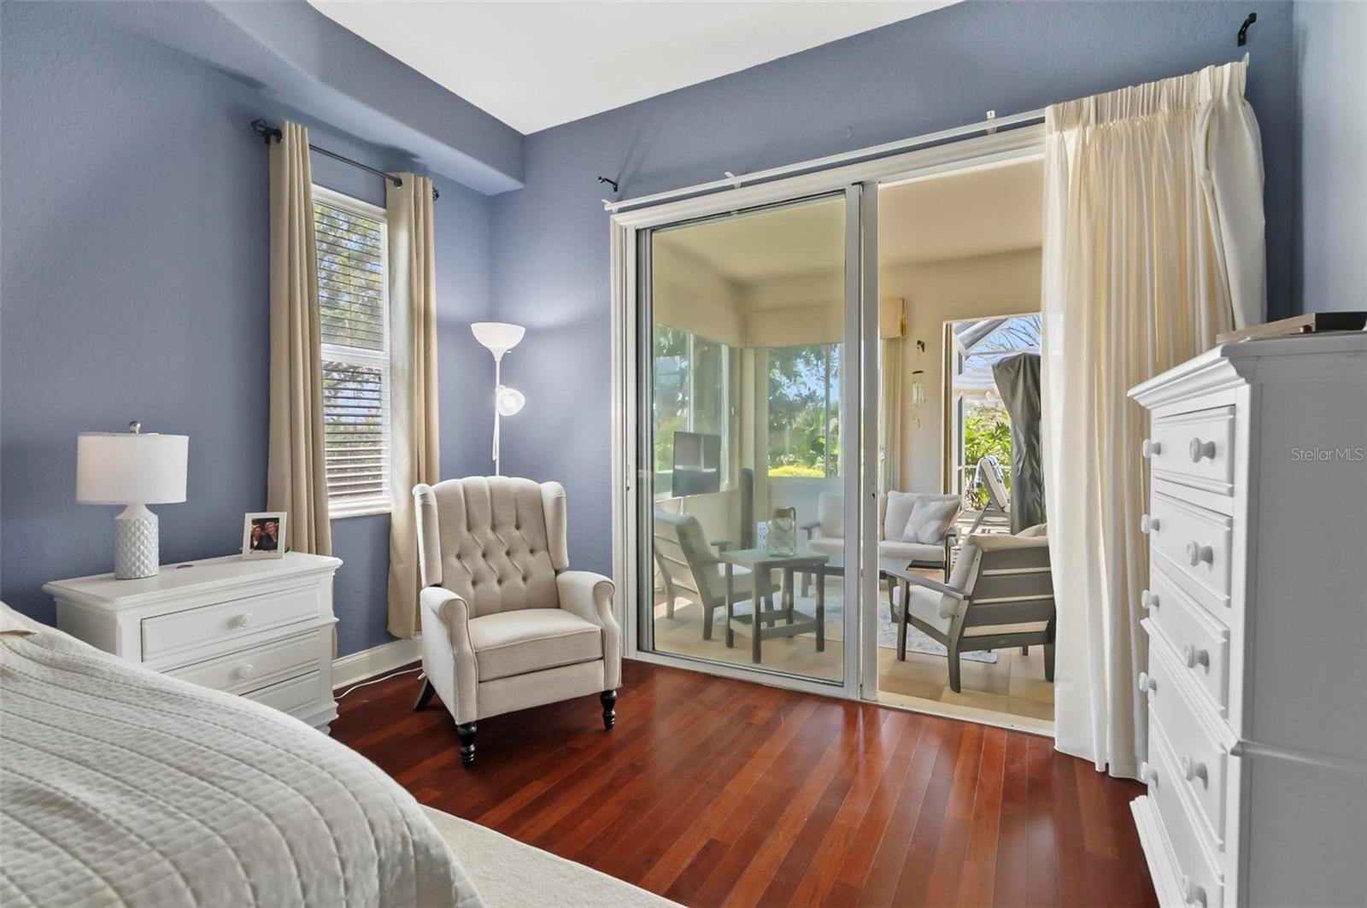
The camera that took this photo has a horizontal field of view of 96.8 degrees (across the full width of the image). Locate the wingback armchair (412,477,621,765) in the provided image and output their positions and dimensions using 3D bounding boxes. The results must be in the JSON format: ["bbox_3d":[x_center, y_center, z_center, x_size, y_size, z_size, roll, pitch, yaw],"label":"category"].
[{"bbox_3d":[-0.758,0.631,2.696,0.710,1.020,0.860,-1,1,-30],"label":"wingback armchair"}]

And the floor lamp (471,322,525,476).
[{"bbox_3d":[-0.977,0.229,3.210,0.280,1.810,0.290,-1,1,-30],"label":"floor lamp"}]

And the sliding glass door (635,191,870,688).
[{"bbox_3d":[0.293,-0.063,3.073,1.240,2.340,0.050,0,1,27],"label":"sliding glass door"}]

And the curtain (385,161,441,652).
[{"bbox_3d":[-1.418,-0.239,3.211,0.110,2.390,0.280,0,1,30],"label":"curtain"}]

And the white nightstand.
[{"bbox_3d":[-1.740,0.794,2.249,0.440,0.717,0.740,0,1,30],"label":"white nightstand"}]

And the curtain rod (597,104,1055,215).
[{"bbox_3d":[0.761,-1.348,2.680,2.600,0.070,0.100,0,1,27],"label":"curtain rod"}]

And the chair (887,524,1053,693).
[{"bbox_3d":[1.576,0.781,3.223,0.670,0.770,0.730,0,1,-14],"label":"chair"}]

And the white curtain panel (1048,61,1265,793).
[{"bbox_3d":[1.650,-0.088,2.169,0.630,2.450,0.170,0,1,27],"label":"white curtain panel"}]

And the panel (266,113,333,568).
[{"bbox_3d":[-1.714,-0.231,2.705,0.110,2.380,0.265,0,1,30],"label":"panel"}]

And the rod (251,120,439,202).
[{"bbox_3d":[-1.573,-1.390,2.934,0.100,0.080,0.910,0,1,30],"label":"rod"}]

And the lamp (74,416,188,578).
[{"bbox_3d":[-1.941,0.163,2.148,0.295,0.555,0.295,0,1,27],"label":"lamp"}]

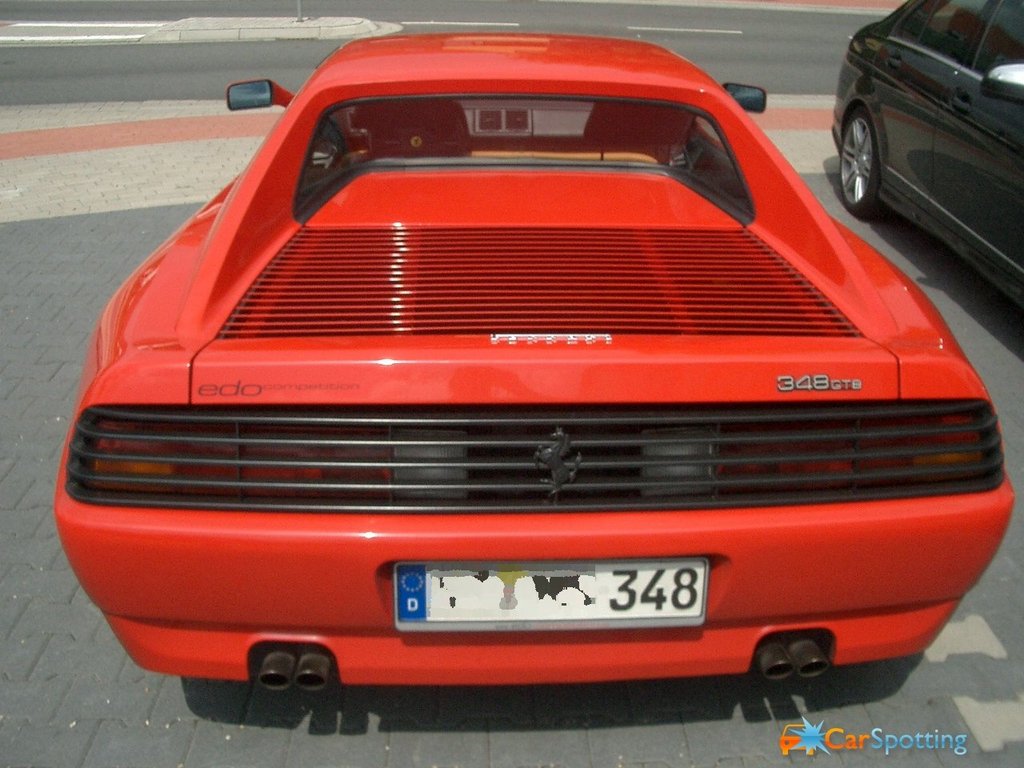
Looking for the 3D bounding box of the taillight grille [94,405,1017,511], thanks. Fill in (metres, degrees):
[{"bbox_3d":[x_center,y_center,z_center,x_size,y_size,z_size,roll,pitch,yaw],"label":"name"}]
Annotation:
[{"bbox_3d":[0.065,0.117,1.816,1.690,0.175,0.140,0,25,-3],"label":"taillight grille"}]

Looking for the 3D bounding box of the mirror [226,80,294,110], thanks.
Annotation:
[{"bbox_3d":[-0.900,-1.084,3.872,0.270,0.113,0.150,0,25,-3],"label":"mirror"}]

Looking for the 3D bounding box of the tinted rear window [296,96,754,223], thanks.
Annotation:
[{"bbox_3d":[0.024,-0.564,2.590,1.050,0.215,0.511,0,25,-3],"label":"tinted rear window"}]

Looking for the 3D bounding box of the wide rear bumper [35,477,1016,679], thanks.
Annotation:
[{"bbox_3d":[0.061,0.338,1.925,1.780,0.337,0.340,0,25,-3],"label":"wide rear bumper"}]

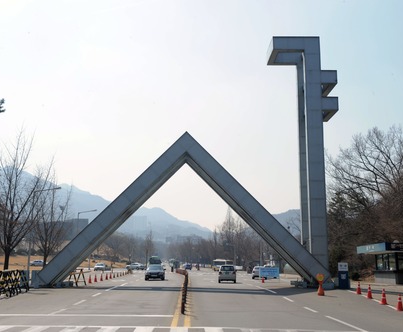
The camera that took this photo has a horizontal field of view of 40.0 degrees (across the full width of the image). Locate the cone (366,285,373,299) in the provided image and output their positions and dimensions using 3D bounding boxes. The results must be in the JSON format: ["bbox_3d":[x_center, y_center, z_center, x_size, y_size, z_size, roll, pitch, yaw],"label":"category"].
[{"bbox_3d":[8.542,6.378,28.131,0.360,0.710,0.360,0,-10,0],"label":"cone"}]

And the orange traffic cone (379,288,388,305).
[{"bbox_3d":[8.274,5.921,25.166,0.360,0.710,0.360,0,-10,0],"label":"orange traffic cone"}]

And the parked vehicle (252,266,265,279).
[{"bbox_3d":[6.725,12.225,64.059,1.780,1.560,4.500,0,-10,-1],"label":"parked vehicle"}]

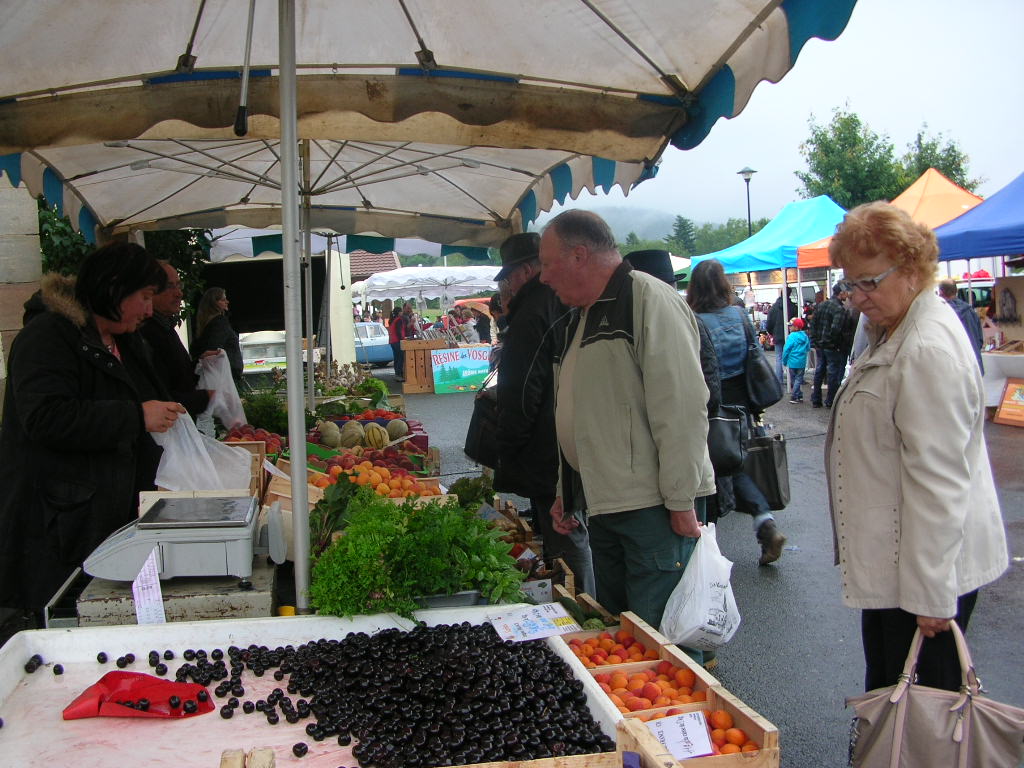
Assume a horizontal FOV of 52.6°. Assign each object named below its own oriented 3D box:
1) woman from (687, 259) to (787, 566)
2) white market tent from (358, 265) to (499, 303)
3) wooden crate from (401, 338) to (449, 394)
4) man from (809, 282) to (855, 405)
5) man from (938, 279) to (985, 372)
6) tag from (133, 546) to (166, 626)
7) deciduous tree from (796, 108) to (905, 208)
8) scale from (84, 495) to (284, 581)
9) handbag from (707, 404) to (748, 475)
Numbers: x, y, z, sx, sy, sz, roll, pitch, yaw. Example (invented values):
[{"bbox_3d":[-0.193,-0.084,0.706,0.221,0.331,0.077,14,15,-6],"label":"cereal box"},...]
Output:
[{"bbox_3d":[1.194,0.149,5.646,0.550,1.660,0.580,-3,4,-20],"label":"woman"},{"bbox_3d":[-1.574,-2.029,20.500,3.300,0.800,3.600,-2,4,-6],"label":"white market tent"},{"bbox_3d":[-1.709,-0.335,19.509,0.870,1.000,0.500,-3,4,-14],"label":"wooden crate"},{"bbox_3d":[4.320,-0.560,14.000,0.540,1.720,0.380,1,5,27],"label":"man"},{"bbox_3d":[4.493,-0.262,10.446,0.520,1.660,0.380,-4,4,-30],"label":"man"},{"bbox_3d":[-0.900,0.503,2.570,0.080,0.200,0.015,-2,4,-6],"label":"tag"},{"bbox_3d":[11.893,-5.465,36.267,4.100,8.248,4.100,-2,4,0],"label":"deciduous tree"},{"bbox_3d":[-0.803,0.371,2.570,0.420,0.150,0.360,-2,4,-6],"label":"scale"},{"bbox_3d":[1.062,0.279,5.200,0.300,0.350,0.150,0,4,24],"label":"handbag"}]

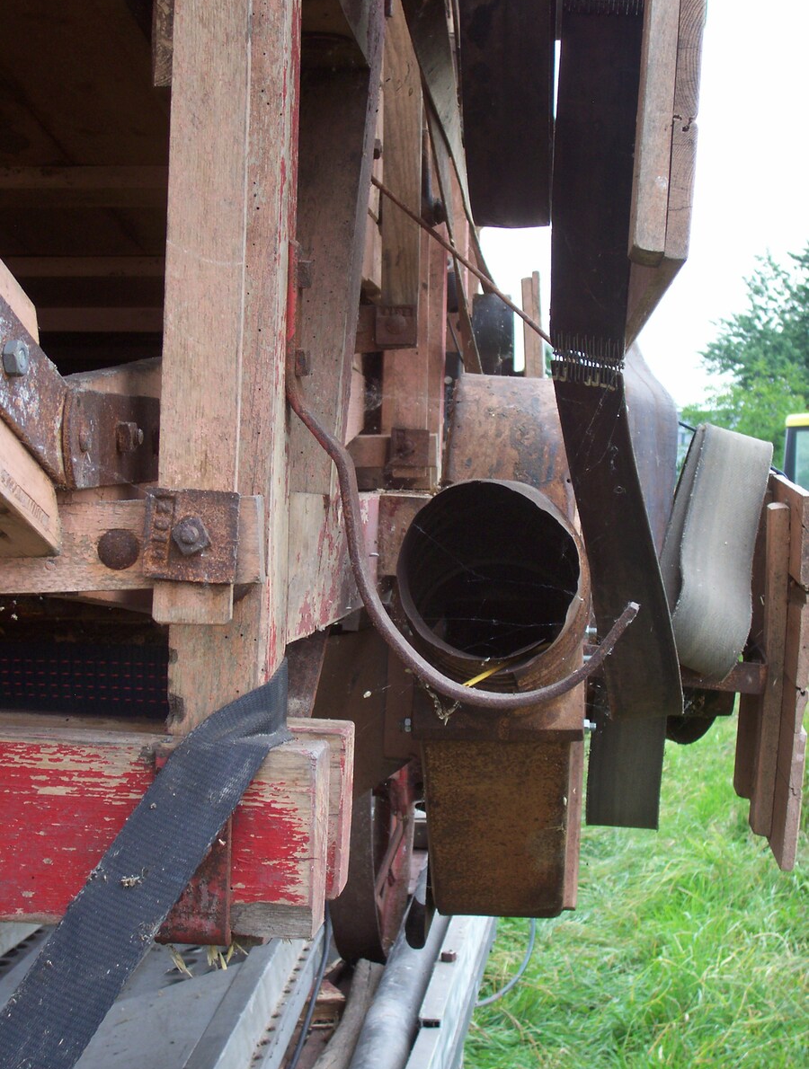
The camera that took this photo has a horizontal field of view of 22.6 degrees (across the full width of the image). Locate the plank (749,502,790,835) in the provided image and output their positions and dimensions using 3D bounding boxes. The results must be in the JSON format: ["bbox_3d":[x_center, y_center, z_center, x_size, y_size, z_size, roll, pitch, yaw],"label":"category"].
[{"bbox_3d":[0.392,0.145,2.180,0.024,0.352,0.045,2,8,0],"label":"plank"}]

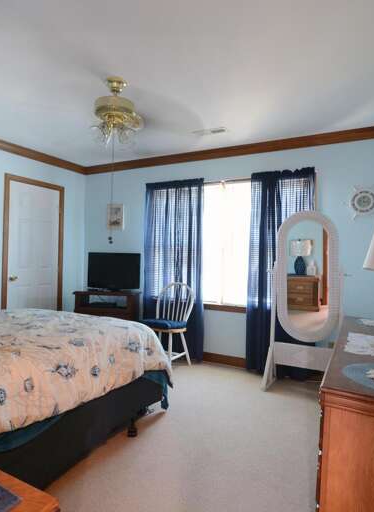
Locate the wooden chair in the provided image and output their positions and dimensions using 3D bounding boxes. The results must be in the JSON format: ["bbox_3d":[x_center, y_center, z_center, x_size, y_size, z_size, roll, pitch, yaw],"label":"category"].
[{"bbox_3d":[-0.199,0.760,3.751,0.460,0.920,0.520,1,-1,31],"label":"wooden chair"}]

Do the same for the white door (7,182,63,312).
[{"bbox_3d":[-1.876,0.168,4.192,0.050,2.040,0.740,1,-1,27],"label":"white door"}]

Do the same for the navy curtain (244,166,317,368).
[{"bbox_3d":[0.968,0.176,3.569,0.690,2.135,0.100,1,-1,27],"label":"navy curtain"}]

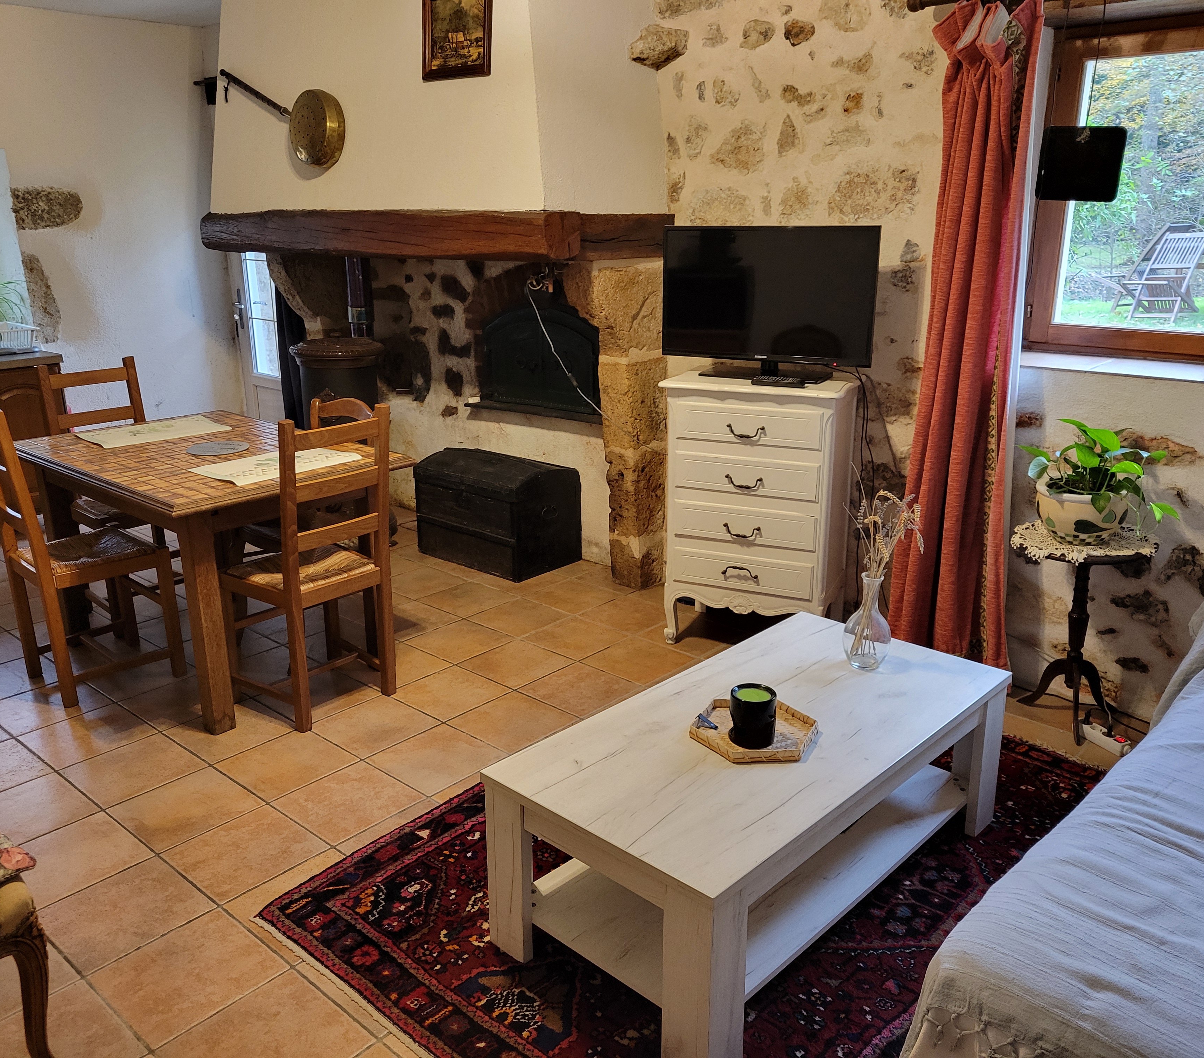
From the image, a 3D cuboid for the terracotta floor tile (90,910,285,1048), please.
[{"bbox_3d":[-0.876,0.945,2.251,0.292,0.010,0.292,15,23,40],"label":"terracotta floor tile"}]

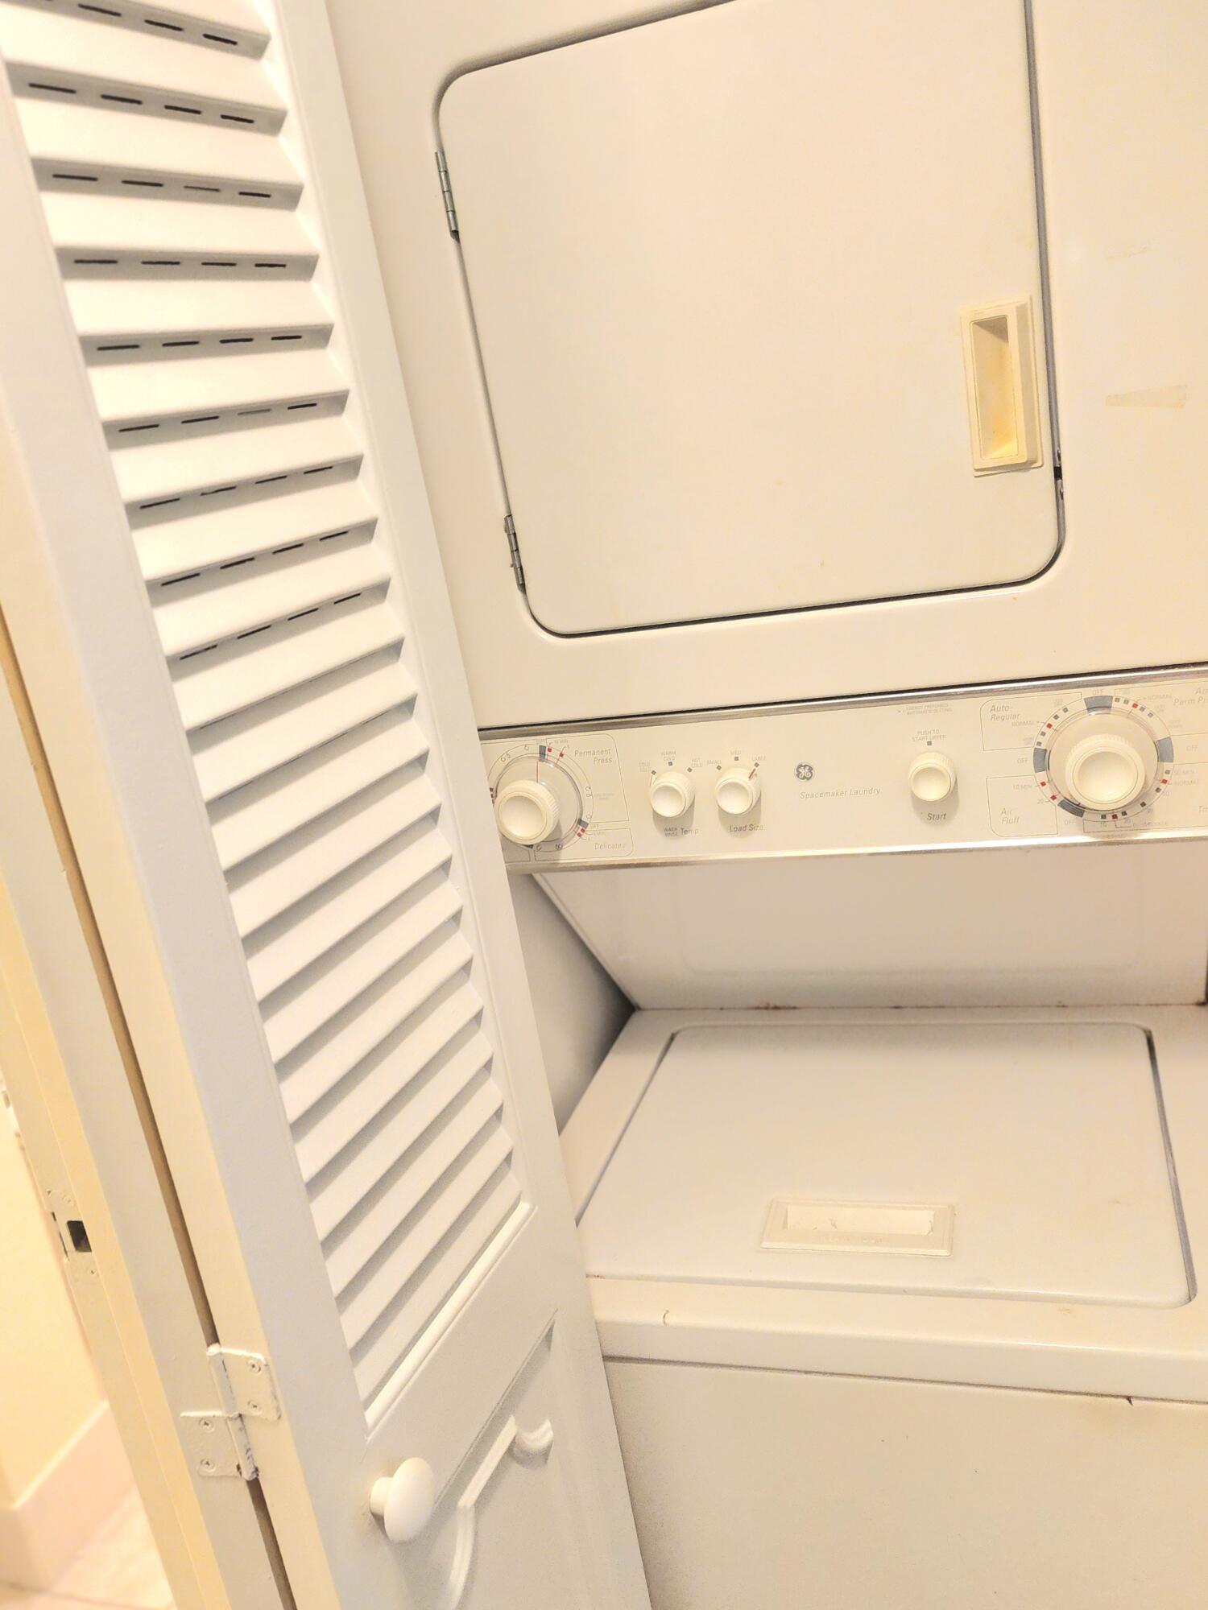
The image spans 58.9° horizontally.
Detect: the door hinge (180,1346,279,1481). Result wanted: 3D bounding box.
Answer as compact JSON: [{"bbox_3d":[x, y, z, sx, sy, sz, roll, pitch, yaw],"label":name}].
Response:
[{"bbox_3d":[-0.191,0.311,0.544,0.058,0.080,0.013,-6,14,15],"label":"door hinge"}]

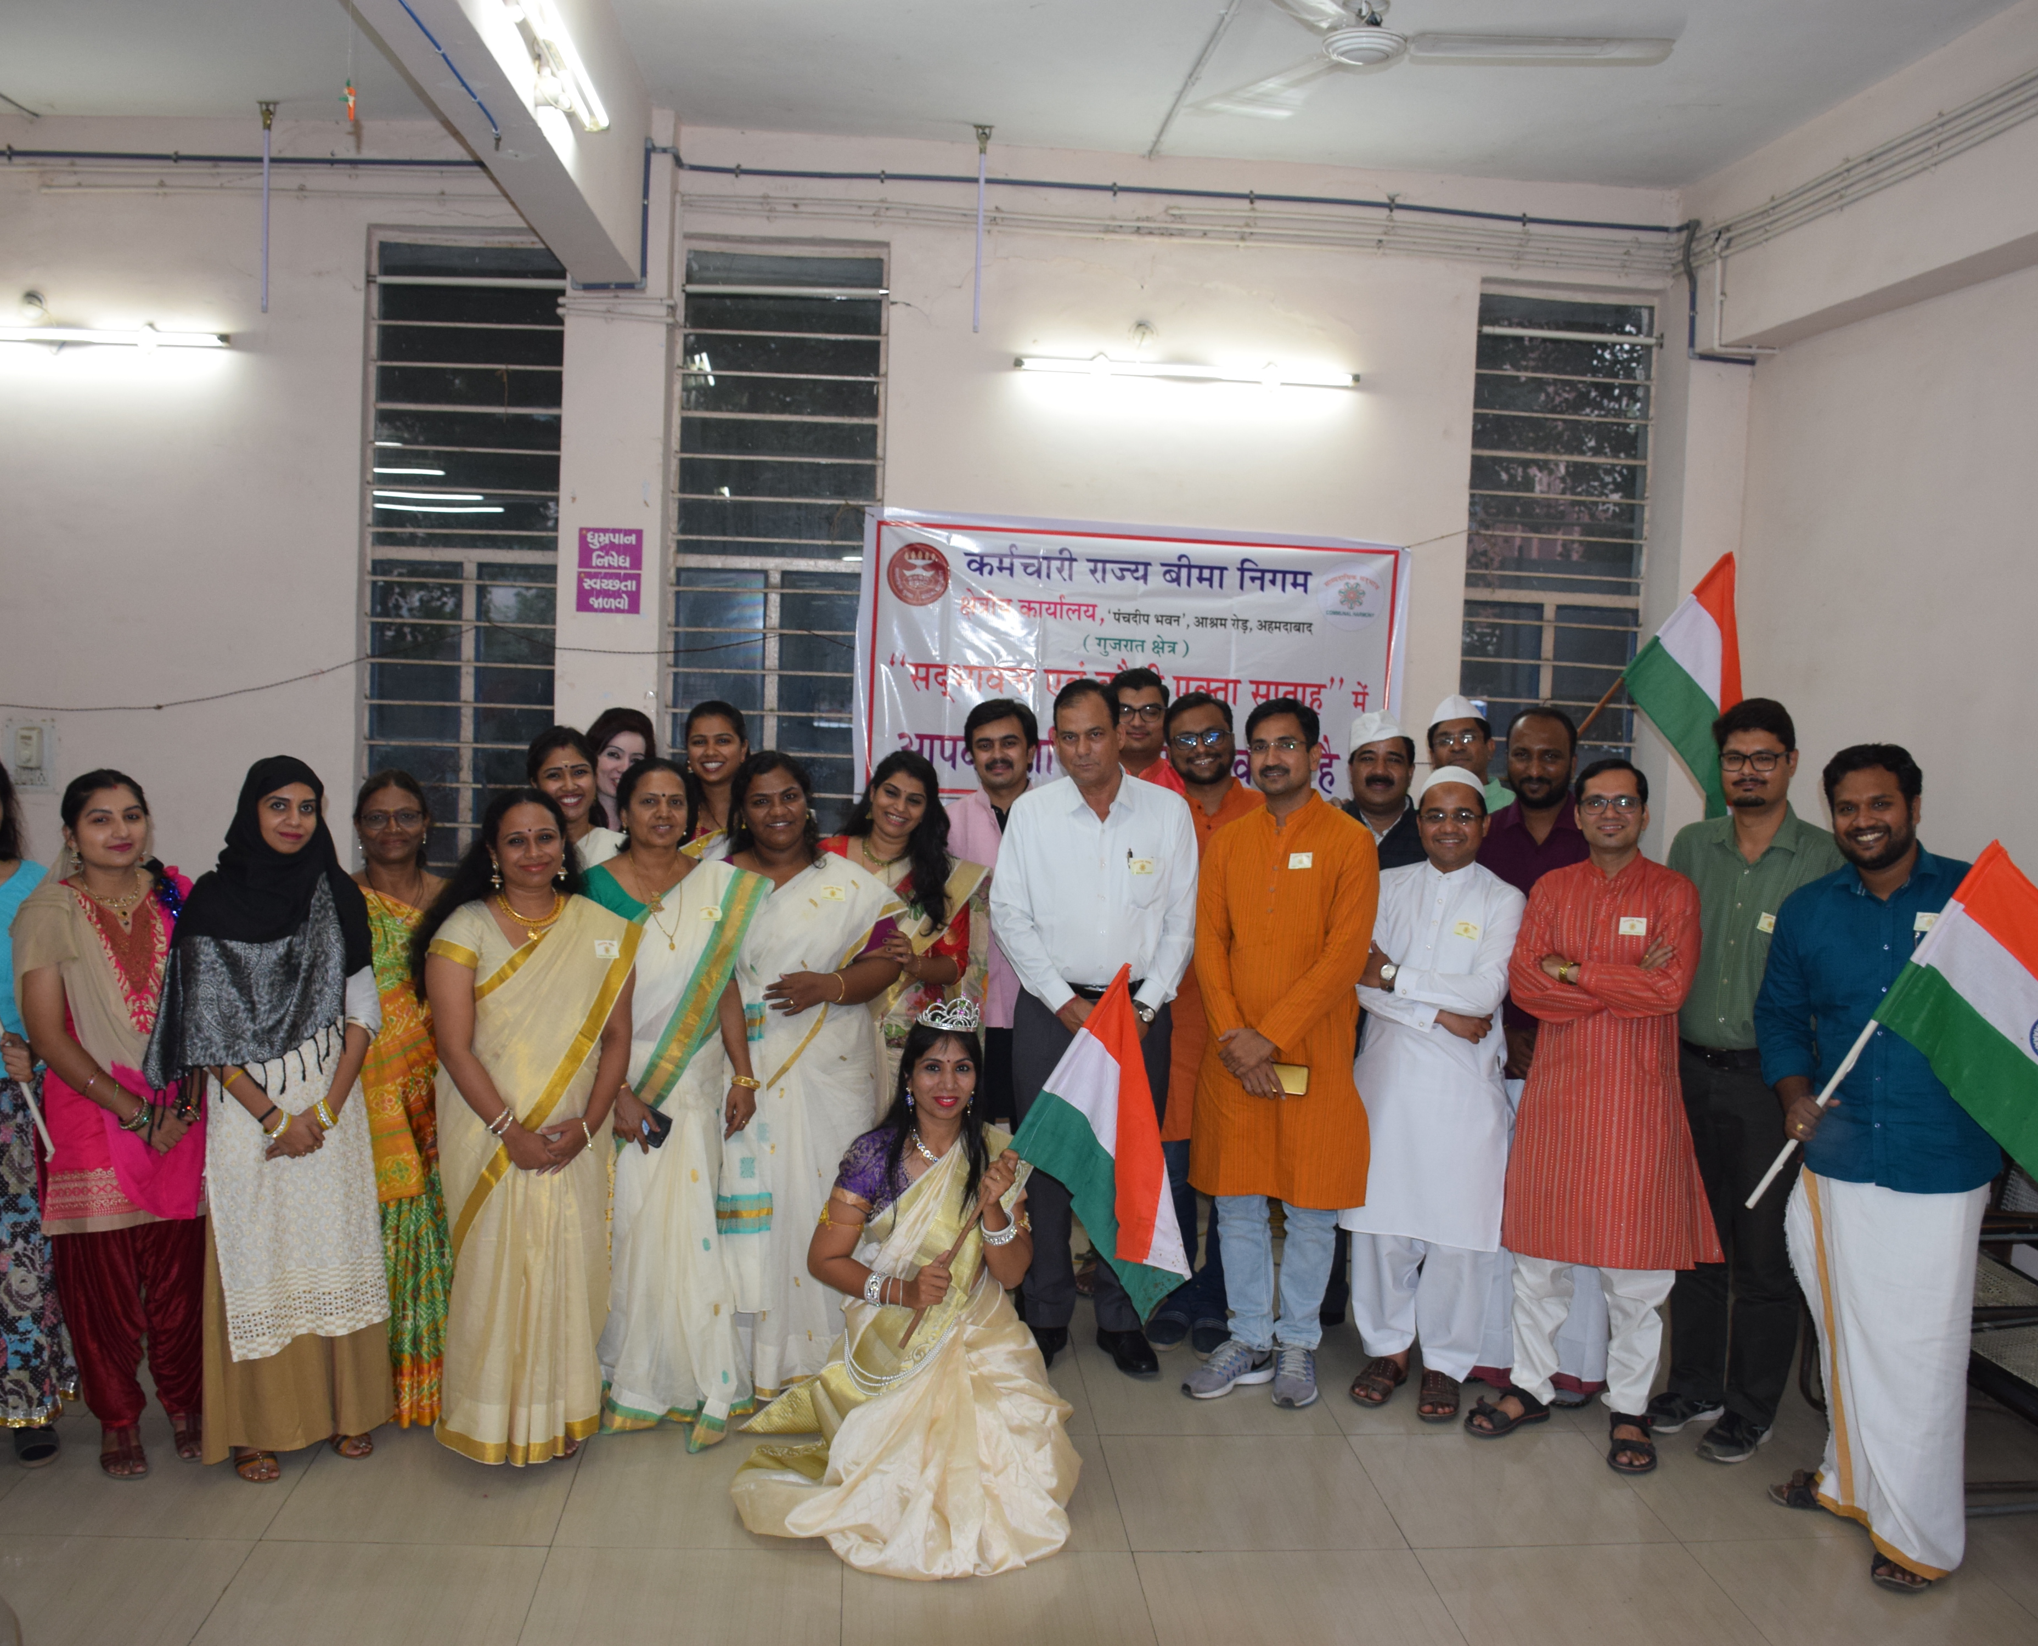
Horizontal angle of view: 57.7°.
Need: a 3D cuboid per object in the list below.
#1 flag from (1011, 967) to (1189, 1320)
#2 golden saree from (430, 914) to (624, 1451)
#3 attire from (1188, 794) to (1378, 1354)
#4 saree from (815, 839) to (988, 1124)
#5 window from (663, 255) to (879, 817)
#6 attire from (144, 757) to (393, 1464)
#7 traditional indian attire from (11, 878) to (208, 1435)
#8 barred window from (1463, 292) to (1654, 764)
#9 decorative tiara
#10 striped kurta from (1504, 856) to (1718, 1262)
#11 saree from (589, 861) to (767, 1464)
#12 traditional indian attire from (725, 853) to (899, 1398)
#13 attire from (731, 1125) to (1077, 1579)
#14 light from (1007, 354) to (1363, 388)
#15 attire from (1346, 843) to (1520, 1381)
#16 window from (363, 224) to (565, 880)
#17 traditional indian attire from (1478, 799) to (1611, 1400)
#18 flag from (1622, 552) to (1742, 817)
[{"bbox_3d":[0.165,0.654,3.780,0.370,0.700,0.160,1,5,-10],"label":"flag"},{"bbox_3d":[-1.136,0.794,4.266,0.450,1.290,0.330,0,5,-19],"label":"golden saree"},{"bbox_3d":[0.662,0.637,4.636,0.485,1.426,0.360,3,5,12],"label":"attire"},{"bbox_3d":[-0.312,0.716,4.874,0.460,1.390,0.340,3,5,7],"label":"saree"},{"bbox_3d":[-0.851,-0.868,6.460,0.740,2.280,0.090,2,5,-4],"label":"window"},{"bbox_3d":[-1.671,0.639,4.120,0.520,1.540,0.360,1,5,-16],"label":"attire"},{"bbox_3d":[-2.014,0.713,4.124,0.450,1.300,0.330,-1,6,-30],"label":"traditional indian attire"},{"bbox_3d":[1.962,-0.768,6.815,0.690,2.410,0.120,2,5,-5],"label":"barred window"},{"bbox_3d":[-0.151,0.413,3.980,0.140,0.075,0.095,6,6,-13],"label":"decorative tiara"},{"bbox_3d":[1.436,0.580,4.499,0.500,1.030,0.340,3,5,13],"label":"striped kurta"},{"bbox_3d":[-0.796,0.747,4.328,0.406,1.335,0.480,1,5,-7],"label":"saree"},{"bbox_3d":[-0.514,0.735,4.606,0.458,1.327,0.450,2,5,-5],"label":"traditional indian attire"},{"bbox_3d":[-0.235,1.060,3.960,0.748,0.812,0.720,2,5,-6],"label":"attire"},{"bbox_3d":[0.602,-1.579,6.493,1.240,0.075,0.080,2,5,-5],"label":"light"},{"bbox_3d":[1.027,0.742,4.574,0.467,1.313,0.400,3,5,17],"label":"attire"},{"bbox_3d":[-1.962,-0.869,6.500,0.700,2.380,0.120,2,5,-5],"label":"window"},{"bbox_3d":[1.313,0.692,4.770,0.490,1.530,0.320,3,5,11],"label":"traditional indian attire"},{"bbox_3d":[1.794,-0.331,5.000,0.340,0.800,0.160,2,5,0],"label":"flag"}]

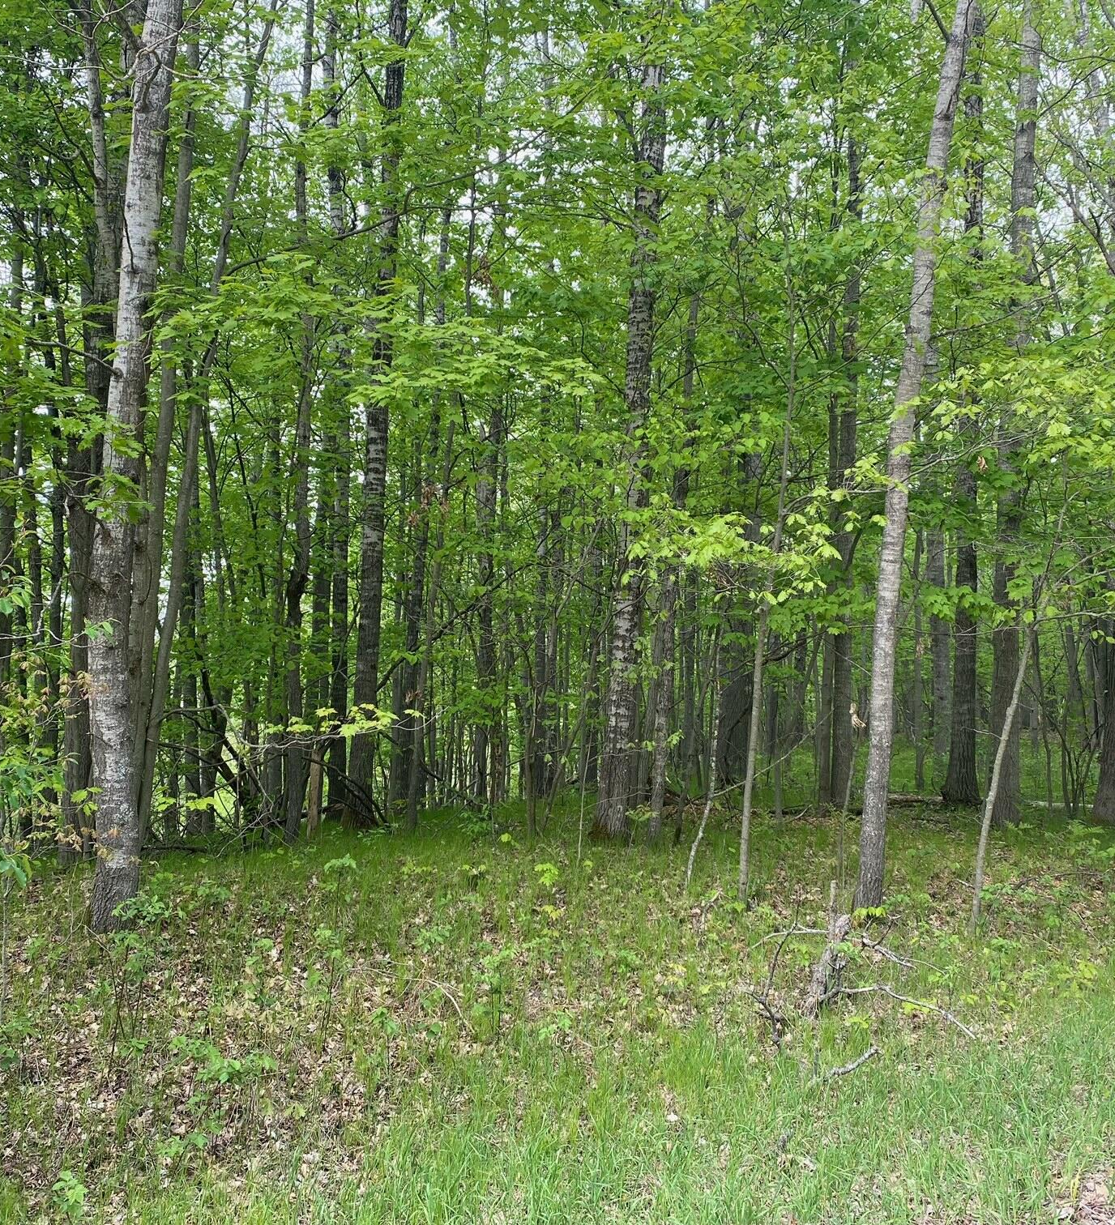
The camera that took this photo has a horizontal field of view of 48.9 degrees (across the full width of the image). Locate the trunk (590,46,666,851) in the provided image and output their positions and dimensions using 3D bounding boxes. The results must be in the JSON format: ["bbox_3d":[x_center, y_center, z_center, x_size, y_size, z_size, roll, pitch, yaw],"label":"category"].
[{"bbox_3d":[0.680,-1.500,11.080,0.330,7.050,0.330,3,-1,0],"label":"trunk"}]

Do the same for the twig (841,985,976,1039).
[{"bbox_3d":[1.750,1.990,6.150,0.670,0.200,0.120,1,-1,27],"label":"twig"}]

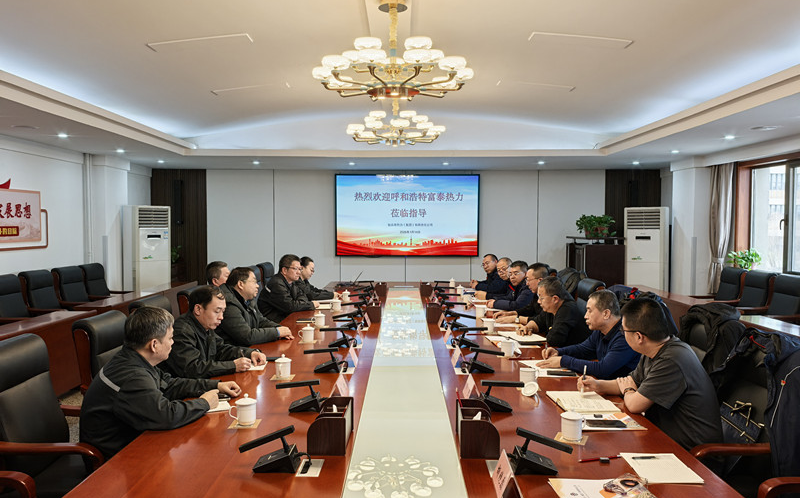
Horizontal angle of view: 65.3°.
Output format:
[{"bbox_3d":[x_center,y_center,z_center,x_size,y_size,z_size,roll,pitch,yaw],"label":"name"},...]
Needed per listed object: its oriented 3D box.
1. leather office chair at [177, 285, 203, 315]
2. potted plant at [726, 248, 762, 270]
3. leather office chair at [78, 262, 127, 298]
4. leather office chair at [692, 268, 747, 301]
[{"bbox_3d":[-1.454,0.855,5.264,0.680,1.060,0.620,0,2,0],"label":"leather office chair"},{"bbox_3d":[4.209,0.160,7.614,0.360,0.330,0.420,0,3,0],"label":"potted plant"},{"bbox_3d":[-3.744,0.734,8.149,0.680,1.060,0.620,0,2,0],"label":"leather office chair"},{"bbox_3d":[3.558,0.768,7.181,0.620,1.080,0.580,0,3,0],"label":"leather office chair"}]

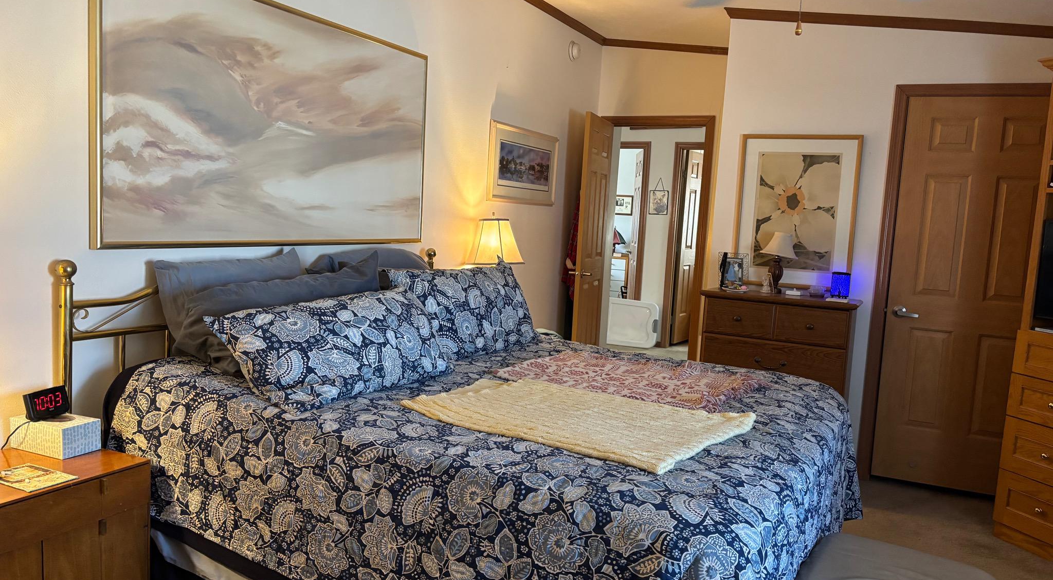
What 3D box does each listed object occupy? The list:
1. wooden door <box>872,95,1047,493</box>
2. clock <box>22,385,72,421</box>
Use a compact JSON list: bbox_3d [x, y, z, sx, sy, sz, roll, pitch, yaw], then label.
[{"bbox_3d":[2.287,0.038,4.072,0.765,2.030,0.045,6,6,27],"label":"wooden door"},{"bbox_3d":[-1.394,0.326,2.297,0.052,0.083,0.122,5,6,18],"label":"clock"}]

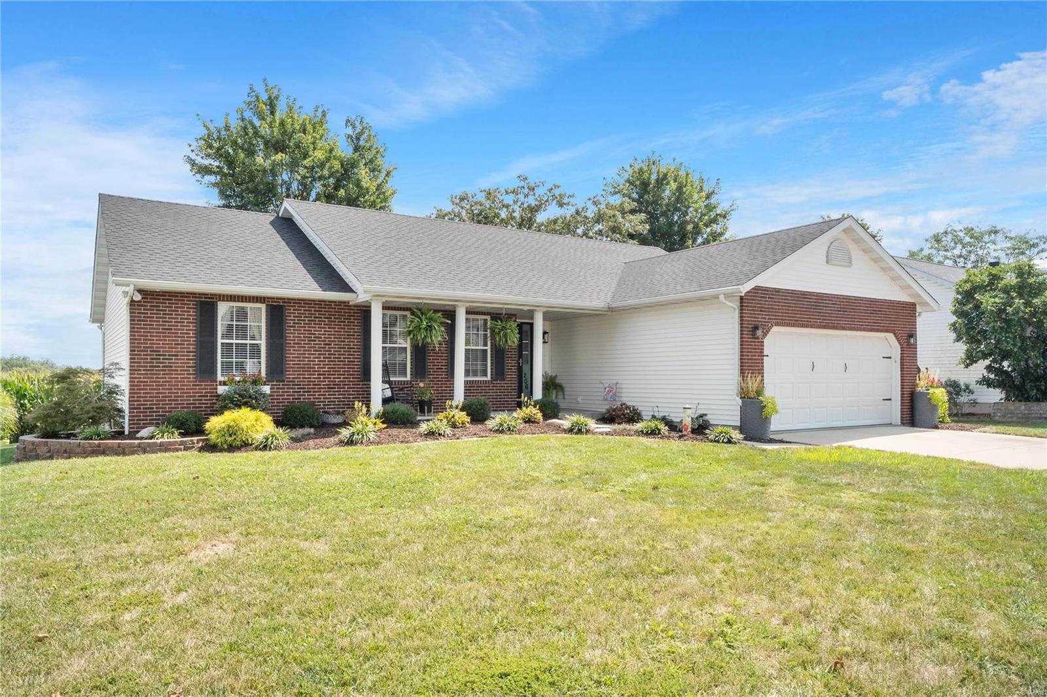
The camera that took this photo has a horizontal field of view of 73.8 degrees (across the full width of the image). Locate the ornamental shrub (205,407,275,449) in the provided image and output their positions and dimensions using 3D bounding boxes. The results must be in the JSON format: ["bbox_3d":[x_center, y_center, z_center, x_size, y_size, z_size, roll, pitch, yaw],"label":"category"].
[{"bbox_3d":[-4.611,1.283,11.336,1.060,0.639,1.000,1,-3,-22],"label":"ornamental shrub"}]

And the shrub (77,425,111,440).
[{"bbox_3d":[-6.838,1.334,11.095,0.480,0.248,0.460,2,-3,-32],"label":"shrub"}]

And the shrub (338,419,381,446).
[{"bbox_3d":[-2.694,1.349,11.407,0.680,0.360,0.650,0,-2,-13],"label":"shrub"}]

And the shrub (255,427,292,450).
[{"bbox_3d":[-3.886,1.404,10.842,0.530,0.355,0.520,1,-3,-20],"label":"shrub"}]

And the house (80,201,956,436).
[{"bbox_3d":[-1.191,-0.936,18.737,17.230,5.720,15.400,1,-3,-34],"label":"house"}]

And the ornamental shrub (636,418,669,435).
[{"bbox_3d":[2.437,1.491,13.193,0.610,0.322,0.580,0,-2,10],"label":"ornamental shrub"}]

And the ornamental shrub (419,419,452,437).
[{"bbox_3d":[-1.576,1.418,12.505,0.580,0.270,0.570,0,-2,-7],"label":"ornamental shrub"}]

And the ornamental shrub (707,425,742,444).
[{"bbox_3d":[3.583,1.506,12.406,0.640,0.300,0.620,-1,-2,16],"label":"ornamental shrub"}]

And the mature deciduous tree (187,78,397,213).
[{"bbox_3d":[-10.340,-4.715,31.006,9.400,14.385,9.200,1,-2,-19],"label":"mature deciduous tree"}]

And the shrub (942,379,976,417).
[{"bbox_3d":[12.057,1.327,19.322,0.950,1.100,0.900,-2,-3,32],"label":"shrub"}]

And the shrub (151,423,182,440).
[{"bbox_3d":[-6.039,1.377,11.805,0.520,0.260,0.520,1,-3,-27],"label":"shrub"}]

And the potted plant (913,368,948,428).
[{"bbox_3d":[9.488,1.155,16.270,0.700,1.395,0.620,2,-3,-33],"label":"potted plant"}]

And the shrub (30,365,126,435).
[{"bbox_3d":[-7.773,0.885,12.174,1.500,1.227,1.400,2,-3,-32],"label":"shrub"}]

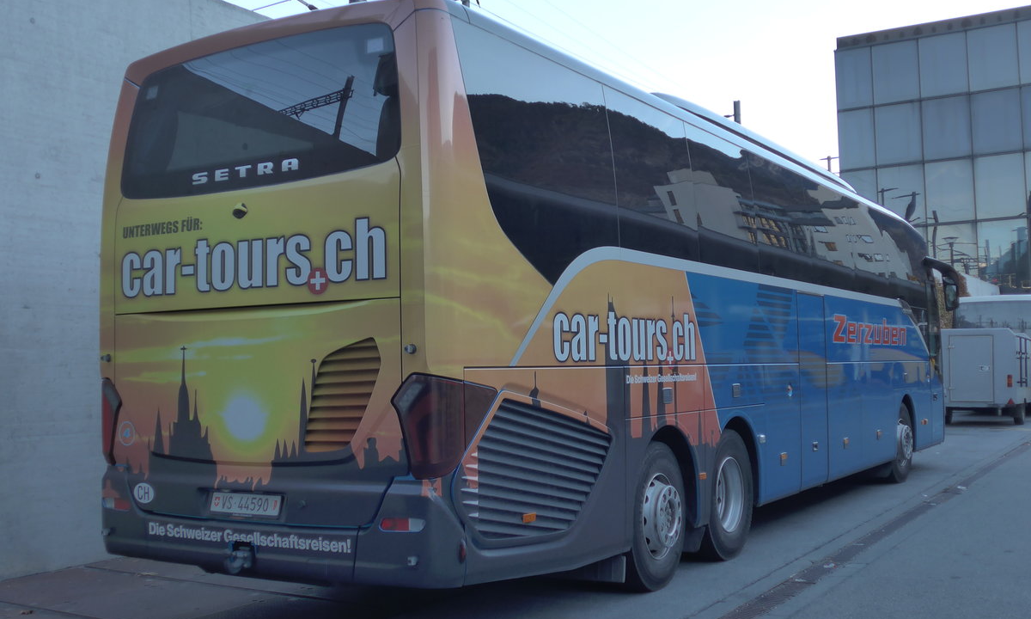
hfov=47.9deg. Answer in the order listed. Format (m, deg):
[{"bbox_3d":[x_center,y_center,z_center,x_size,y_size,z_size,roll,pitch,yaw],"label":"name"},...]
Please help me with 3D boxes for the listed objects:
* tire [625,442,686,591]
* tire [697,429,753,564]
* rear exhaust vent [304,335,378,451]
[{"bbox_3d":[0.892,1.416,8.088,0.300,1.030,1.030,-3,-4,30],"label":"tire"},{"bbox_3d":[1.585,1.463,9.251,0.300,1.030,1.030,-3,-4,30],"label":"tire"},{"bbox_3d":[-0.881,0.441,5.931,0.500,0.580,0.060,-3,-3,24],"label":"rear exhaust vent"}]

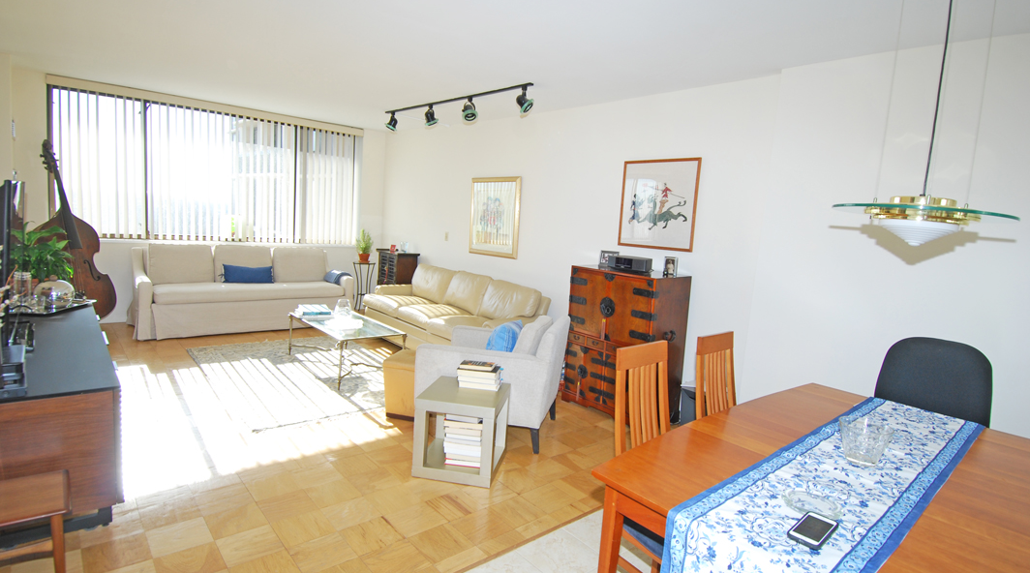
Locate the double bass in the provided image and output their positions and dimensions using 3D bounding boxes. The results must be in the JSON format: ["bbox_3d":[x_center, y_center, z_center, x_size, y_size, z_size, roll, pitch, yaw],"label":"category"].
[{"bbox_3d":[-4.370,-0.474,5.031,0.370,1.875,0.620,0,9,27],"label":"double bass"}]

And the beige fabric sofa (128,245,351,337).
[{"bbox_3d":[-3.092,0.003,5.968,2.178,0.884,0.890,-2,9,-42],"label":"beige fabric sofa"}]

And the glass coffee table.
[{"bbox_3d":[-1.527,0.520,4.620,0.596,0.401,1.199,-2,9,-42],"label":"glass coffee table"}]

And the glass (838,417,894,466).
[{"bbox_3d":[1.178,0.529,1.742,0.160,0.126,0.160,-2,10,-42],"label":"glass"}]

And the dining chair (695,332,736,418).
[{"bbox_3d":[1.022,0.760,2.168,0.440,1.045,0.520,-2,9,-40],"label":"dining chair"}]

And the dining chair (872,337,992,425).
[{"bbox_3d":[1.887,0.786,2.423,0.560,1.050,0.490,-2,9,-41],"label":"dining chair"}]

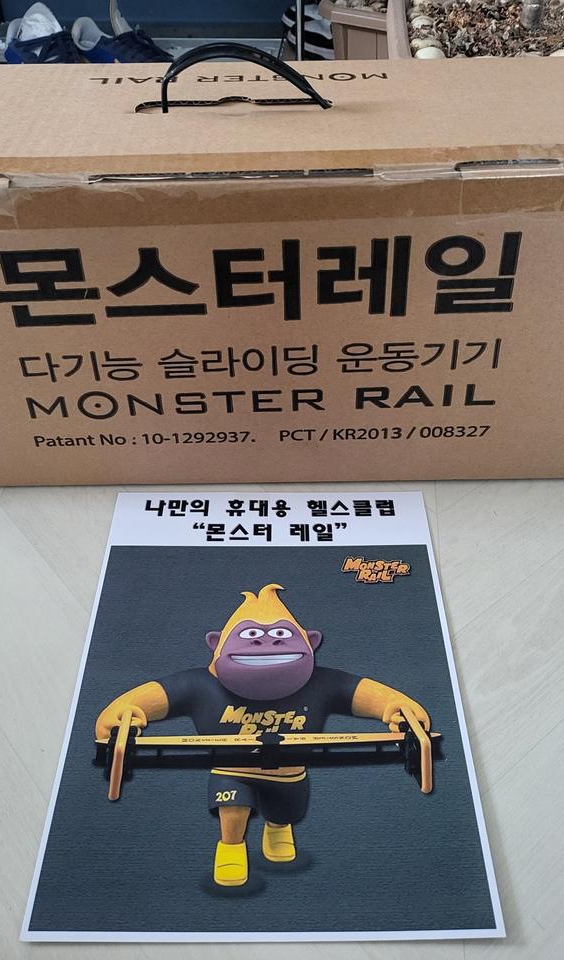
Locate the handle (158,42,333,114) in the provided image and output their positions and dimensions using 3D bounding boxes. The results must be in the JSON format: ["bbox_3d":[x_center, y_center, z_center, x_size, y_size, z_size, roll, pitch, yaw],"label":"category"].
[{"bbox_3d":[-0.022,-0.252,0.556,0.110,0.040,0.020,-1,40,0],"label":"handle"}]

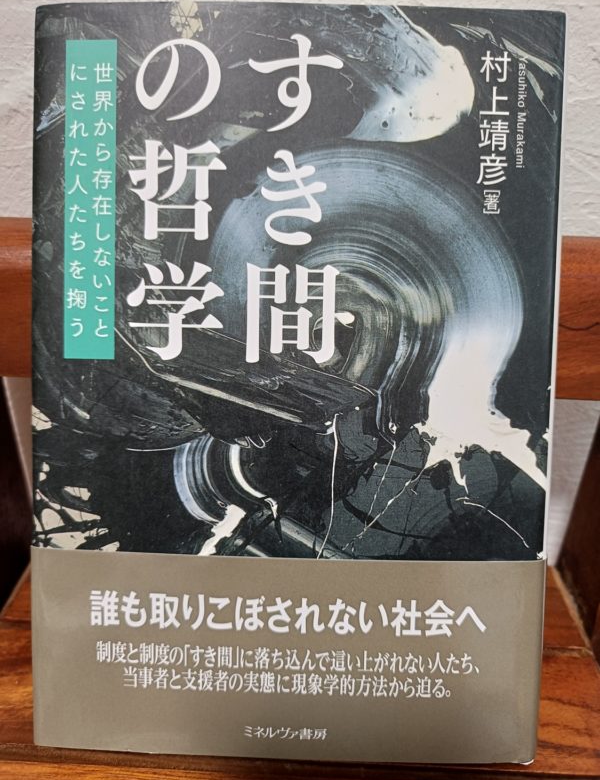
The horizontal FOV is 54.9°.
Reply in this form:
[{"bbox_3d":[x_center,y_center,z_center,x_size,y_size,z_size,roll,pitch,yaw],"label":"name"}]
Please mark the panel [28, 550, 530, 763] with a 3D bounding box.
[{"bbox_3d":[-0.004,0.069,0.160,0.132,0.053,0.018,1,2,1],"label":"panel"}]

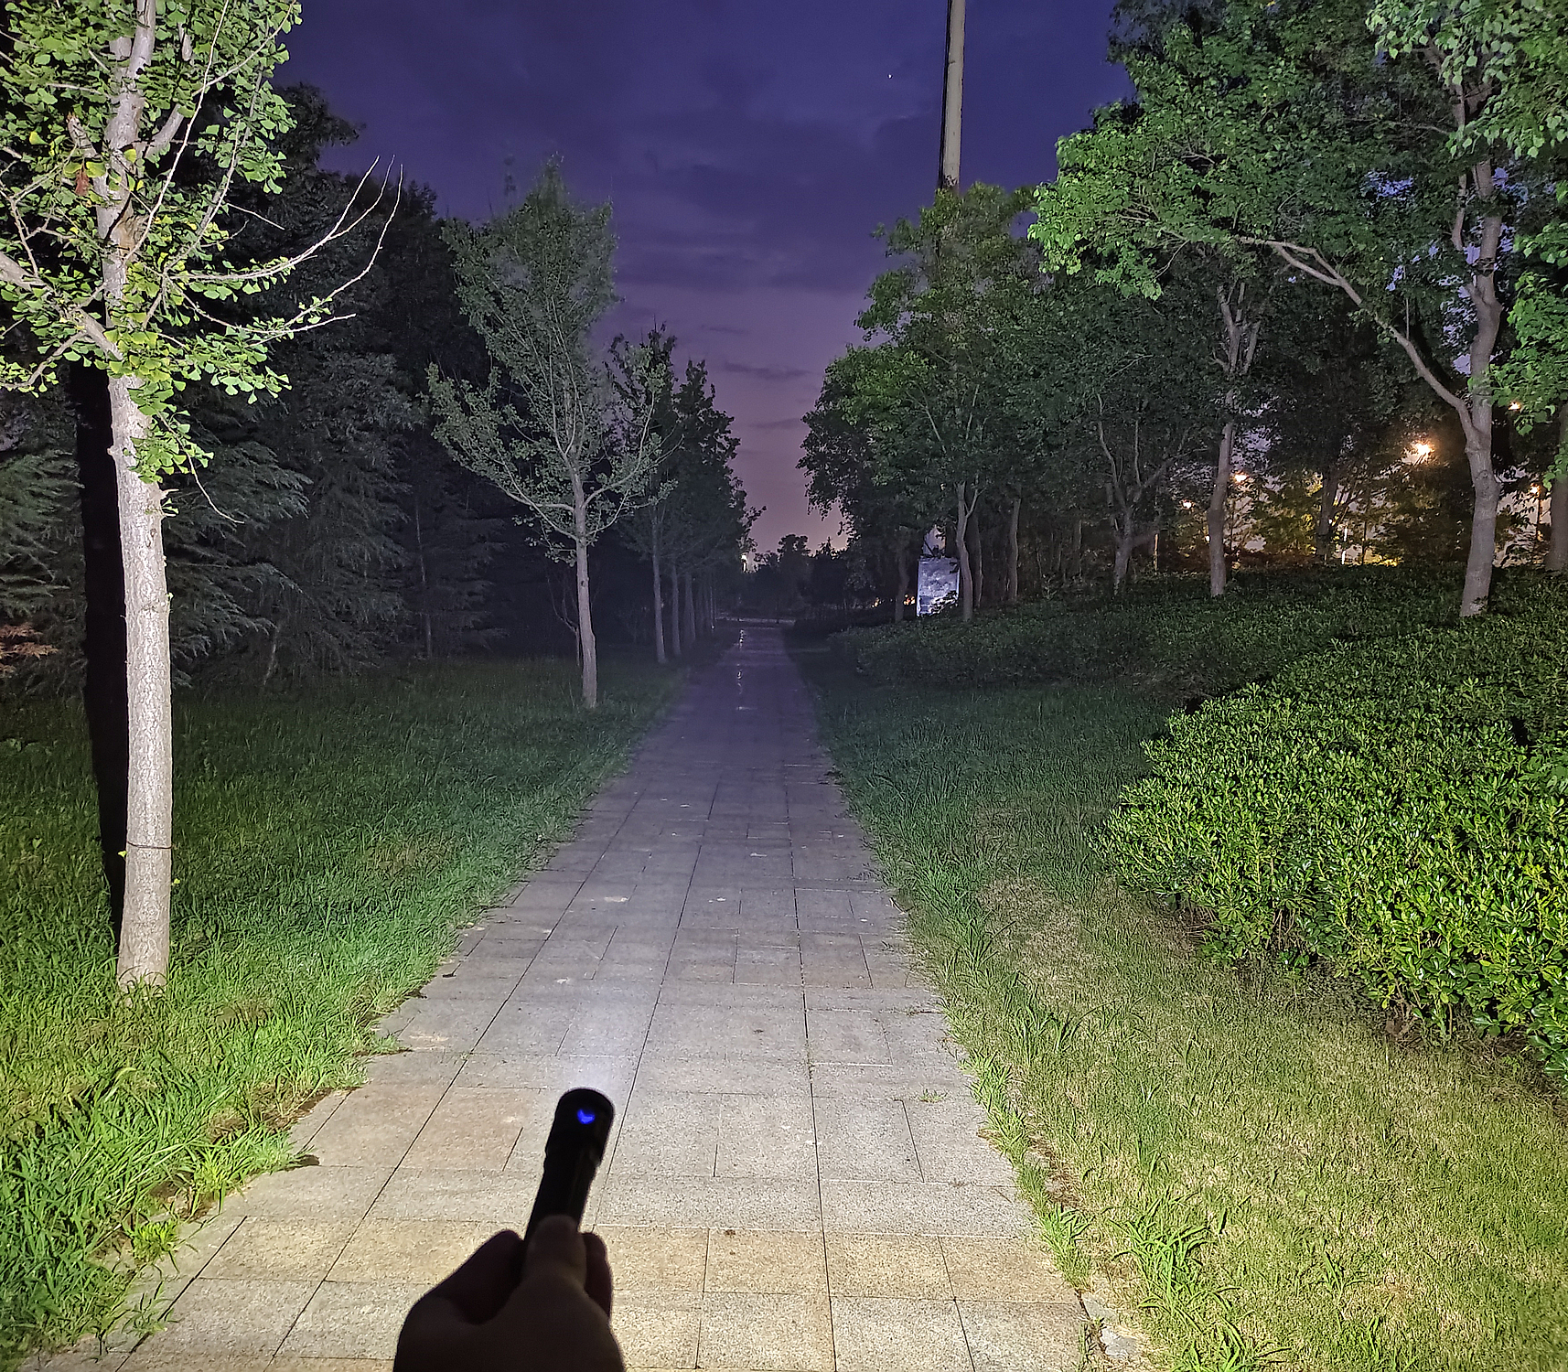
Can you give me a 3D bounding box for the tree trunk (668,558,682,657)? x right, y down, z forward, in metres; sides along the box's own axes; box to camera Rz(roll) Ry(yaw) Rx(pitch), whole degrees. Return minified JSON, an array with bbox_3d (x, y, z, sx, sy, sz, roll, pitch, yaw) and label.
[{"bbox_3d":[-2.888,-2.076,33.500,0.300,2.605,0.260,1,4,0],"label":"tree trunk"}]

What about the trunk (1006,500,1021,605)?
[{"bbox_3d":[5.787,-3.407,32.000,0.300,2.740,0.250,1,4,0],"label":"trunk"}]

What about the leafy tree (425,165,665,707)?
[{"bbox_3d":[-3.293,-3.451,17.500,3.300,7.473,3.100,1,4,0],"label":"leafy tree"}]

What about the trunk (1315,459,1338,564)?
[{"bbox_3d":[9.407,-2.962,22.004,0.350,1.885,0.280,1,4,0],"label":"trunk"}]

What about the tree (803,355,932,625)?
[{"bbox_3d":[2.296,-5.402,35.007,3.700,7.535,3.600,1,4,0],"label":"tree"}]

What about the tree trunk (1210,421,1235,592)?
[{"bbox_3d":[6.137,-2.457,17.804,0.310,2.567,0.260,1,4,0],"label":"tree trunk"}]

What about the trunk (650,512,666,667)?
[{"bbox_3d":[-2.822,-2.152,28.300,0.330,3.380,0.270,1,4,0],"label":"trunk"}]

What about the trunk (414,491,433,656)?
[{"bbox_3d":[-7.966,-2.477,28.000,0.370,3.786,0.280,1,4,0],"label":"trunk"}]

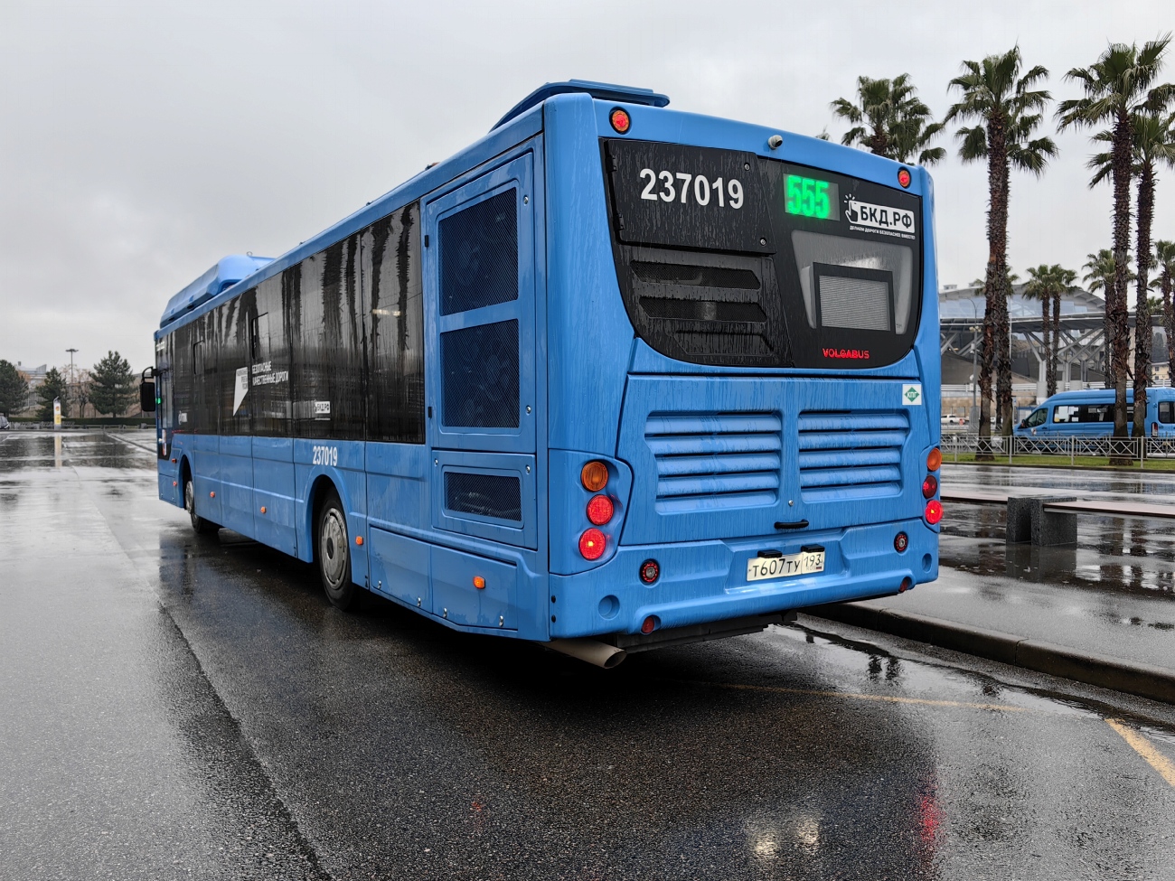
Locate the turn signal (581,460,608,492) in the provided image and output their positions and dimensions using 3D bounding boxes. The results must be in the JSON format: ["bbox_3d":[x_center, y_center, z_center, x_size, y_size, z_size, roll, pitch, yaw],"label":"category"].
[{"bbox_3d":[0.027,0.152,3.931,0.130,0.130,0.060,-1,1,-33],"label":"turn signal"}]

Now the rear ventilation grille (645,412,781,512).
[{"bbox_3d":[0.597,0.094,4.273,0.827,0.446,0.070,-1,1,-33],"label":"rear ventilation grille"}]

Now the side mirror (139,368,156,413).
[{"bbox_3d":[-6.535,-0.751,13.630,0.210,0.660,0.220,-1,1,-33],"label":"side mirror"}]

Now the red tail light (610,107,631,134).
[{"bbox_3d":[0.136,-1.405,4.035,0.113,0.115,0.045,-1,1,-33],"label":"red tail light"}]

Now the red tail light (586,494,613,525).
[{"bbox_3d":[0.044,0.298,3.946,0.133,0.134,0.045,-1,1,-33],"label":"red tail light"}]

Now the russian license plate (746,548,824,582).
[{"bbox_3d":[0.984,0.621,4.535,0.520,0.112,0.015,-1,1,-33],"label":"russian license plate"}]

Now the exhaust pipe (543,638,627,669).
[{"bbox_3d":[-0.027,0.979,4.346,0.100,0.100,0.640,-1,1,-33],"label":"exhaust pipe"}]

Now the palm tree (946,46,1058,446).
[{"bbox_3d":[13.537,-6.112,30.000,3.650,13.590,3.650,0,1,24],"label":"palm tree"}]

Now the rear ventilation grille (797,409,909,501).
[{"bbox_3d":[1.387,0.079,4.780,0.831,0.448,0.070,-1,1,-33],"label":"rear ventilation grille"}]

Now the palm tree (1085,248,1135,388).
[{"bbox_3d":[37.614,-7.048,66.000,3.650,13.600,3.650,0,1,30],"label":"palm tree"}]

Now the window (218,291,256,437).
[{"bbox_3d":[-3.477,-0.728,9.085,0.060,1.360,1.520,-1,1,-33],"label":"window"}]

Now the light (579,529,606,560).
[{"bbox_3d":[0.013,0.444,3.928,0.134,0.134,0.045,-1,1,-33],"label":"light"}]

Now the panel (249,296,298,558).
[{"bbox_3d":[-2.677,-0.122,7.872,0.080,2.100,1.530,-1,1,-33],"label":"panel"}]

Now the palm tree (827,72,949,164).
[{"bbox_3d":[9.883,-5.850,30.500,3.700,12.500,3.700,0,1,18],"label":"palm tree"}]

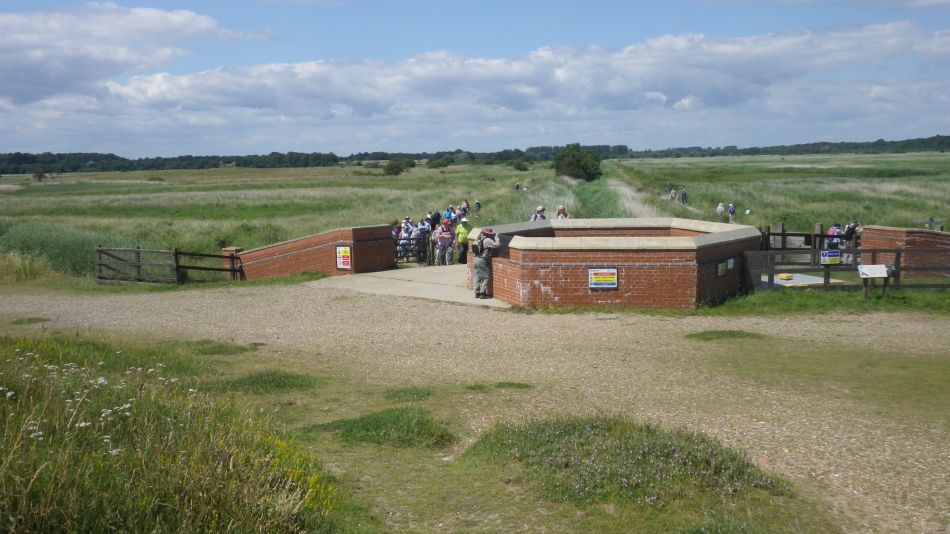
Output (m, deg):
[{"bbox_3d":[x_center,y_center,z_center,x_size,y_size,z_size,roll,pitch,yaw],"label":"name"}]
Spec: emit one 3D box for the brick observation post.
[{"bbox_3d":[3.405,-0.230,21.571,7.350,1.561,6.500,0,7,10],"label":"brick observation post"}]

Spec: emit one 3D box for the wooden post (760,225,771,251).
[{"bbox_3d":[8.366,-0.579,24.673,0.200,1.219,0.200,3,8,28],"label":"wooden post"}]

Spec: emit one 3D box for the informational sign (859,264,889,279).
[{"bbox_3d":[8.838,0.104,19.000,0.600,0.330,0.040,0,-29,6],"label":"informational sign"}]

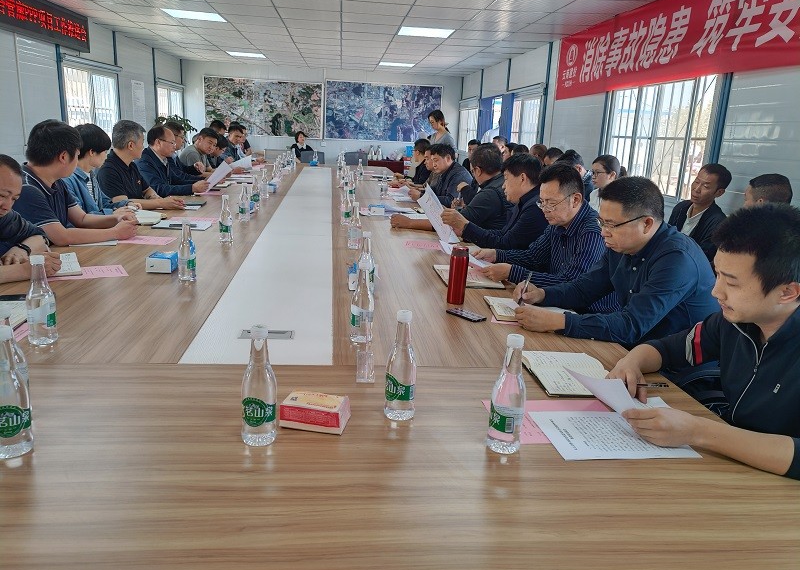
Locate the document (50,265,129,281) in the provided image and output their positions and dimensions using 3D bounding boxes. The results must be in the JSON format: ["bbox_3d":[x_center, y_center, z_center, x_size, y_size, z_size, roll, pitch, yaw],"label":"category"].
[{"bbox_3d":[-1.226,-0.048,2.421,0.297,0.004,0.210,-5,16,-29],"label":"document"}]

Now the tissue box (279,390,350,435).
[{"bbox_3d":[-0.179,0.270,1.332,0.128,0.047,0.086,5,14,8],"label":"tissue box"}]

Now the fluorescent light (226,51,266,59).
[{"bbox_3d":[-2.522,-3.796,10.278,0.590,0.040,0.600,2,14,-6],"label":"fluorescent light"}]

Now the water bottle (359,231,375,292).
[{"bbox_3d":[-0.126,-0.088,2.378,0.069,0.232,0.069,1,14,-7],"label":"water bottle"}]

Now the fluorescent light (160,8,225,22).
[{"bbox_3d":[-2.137,-2.814,6.528,0.580,0.030,0.570,1,14,-6],"label":"fluorescent light"}]

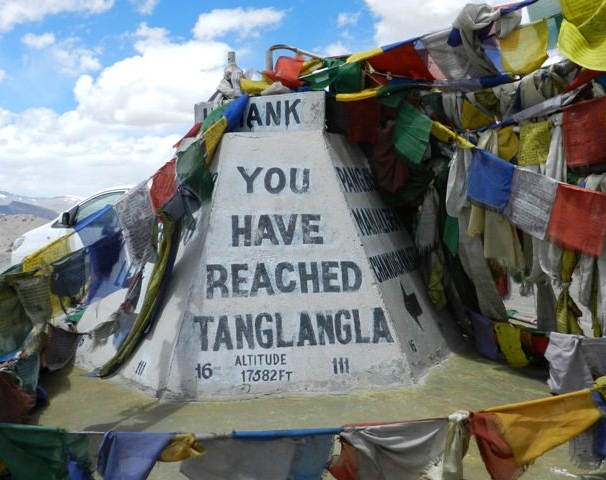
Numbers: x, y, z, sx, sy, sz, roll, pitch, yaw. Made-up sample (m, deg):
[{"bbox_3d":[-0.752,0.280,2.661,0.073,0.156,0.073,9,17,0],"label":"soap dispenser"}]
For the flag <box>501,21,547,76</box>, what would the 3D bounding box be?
[{"bbox_3d":[1.177,-1.027,3.750,0.240,0.260,0.090,-1,6,20],"label":"flag"}]

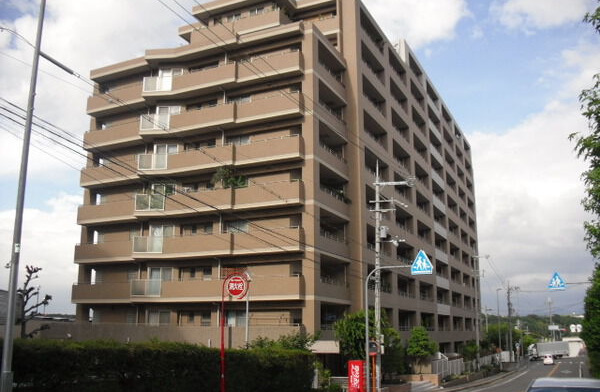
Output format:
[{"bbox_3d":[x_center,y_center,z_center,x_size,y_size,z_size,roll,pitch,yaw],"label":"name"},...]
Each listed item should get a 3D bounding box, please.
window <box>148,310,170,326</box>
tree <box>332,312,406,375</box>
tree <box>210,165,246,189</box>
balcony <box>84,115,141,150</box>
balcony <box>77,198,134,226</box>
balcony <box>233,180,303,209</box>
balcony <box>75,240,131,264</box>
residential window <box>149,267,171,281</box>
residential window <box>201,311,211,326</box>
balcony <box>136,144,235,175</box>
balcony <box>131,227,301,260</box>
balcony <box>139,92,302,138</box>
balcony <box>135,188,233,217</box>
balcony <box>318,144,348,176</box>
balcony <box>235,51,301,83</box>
[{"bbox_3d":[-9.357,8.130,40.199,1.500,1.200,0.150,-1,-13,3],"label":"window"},{"bbox_3d":[3.787,8.287,33.495,4.000,4.000,3.600,-6,-14,24],"label":"tree"},{"bbox_3d":[-4.640,-0.995,39.327,2.200,1.650,1.300,-6,-14,24],"label":"tree"},{"bbox_3d":[-13.285,-4.325,44.990,5.550,1.550,1.600,-6,-14,24],"label":"balcony"},{"bbox_3d":[-13.557,1.280,44.204,5.900,1.450,1.300,-6,-14,24],"label":"balcony"},{"bbox_3d":[-1.794,0.123,38.117,4.600,1.420,1.600,-6,-14,24],"label":"balcony"},{"bbox_3d":[-13.213,4.112,43.082,5.650,1.450,1.600,-6,-14,24],"label":"balcony"},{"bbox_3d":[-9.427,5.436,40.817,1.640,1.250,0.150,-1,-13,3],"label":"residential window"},{"bbox_3d":[-6.015,7.938,39.188,0.750,0.930,0.150,-6,-14,24],"label":"residential window"},{"bbox_3d":[-7.493,-2.301,41.062,7.300,1.490,1.850,-6,-14,24],"label":"balcony"},{"bbox_3d":[-5.349,3.151,39.315,12.050,1.420,1.750,-6,-14,24],"label":"balcony"},{"bbox_3d":[-5.349,-5.330,41.255,12.050,1.420,1.750,-6,-14,24],"label":"balcony"},{"bbox_3d":[-7.484,0.539,40.427,7.300,1.470,1.850,-6,-14,24],"label":"balcony"},{"bbox_3d":[1.697,-2.219,41.762,1.500,1.500,5.500,-6,-14,24],"label":"balcony"},{"bbox_3d":[-1.794,-8.231,40.030,4.600,1.420,1.600,-6,-14,24],"label":"balcony"}]

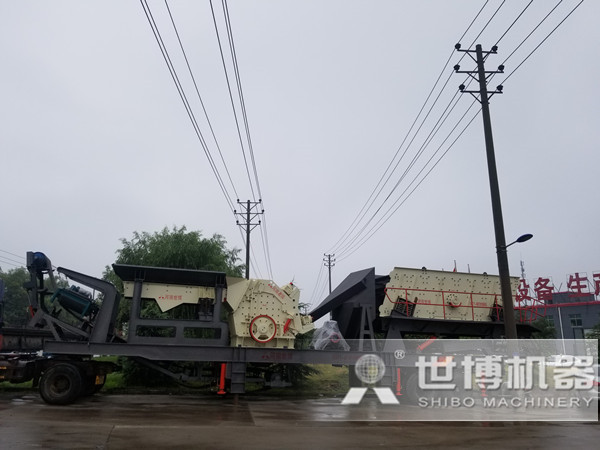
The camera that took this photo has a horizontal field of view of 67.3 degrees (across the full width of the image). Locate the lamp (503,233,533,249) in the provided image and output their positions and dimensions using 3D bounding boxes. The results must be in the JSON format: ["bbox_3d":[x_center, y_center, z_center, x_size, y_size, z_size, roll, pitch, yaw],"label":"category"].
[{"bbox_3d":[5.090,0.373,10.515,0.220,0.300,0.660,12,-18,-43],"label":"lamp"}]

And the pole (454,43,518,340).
[{"bbox_3d":[5.976,-0.424,13.622,1.580,11.361,0.360,0,-13,-3],"label":"pole"}]

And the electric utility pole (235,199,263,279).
[{"bbox_3d":[-2.883,2.996,24.906,1.680,9.216,0.300,0,-13,-2],"label":"electric utility pole"}]

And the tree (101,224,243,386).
[{"bbox_3d":[-4.929,2.912,17.613,5.200,5.864,5.000,-1,-13,0],"label":"tree"}]

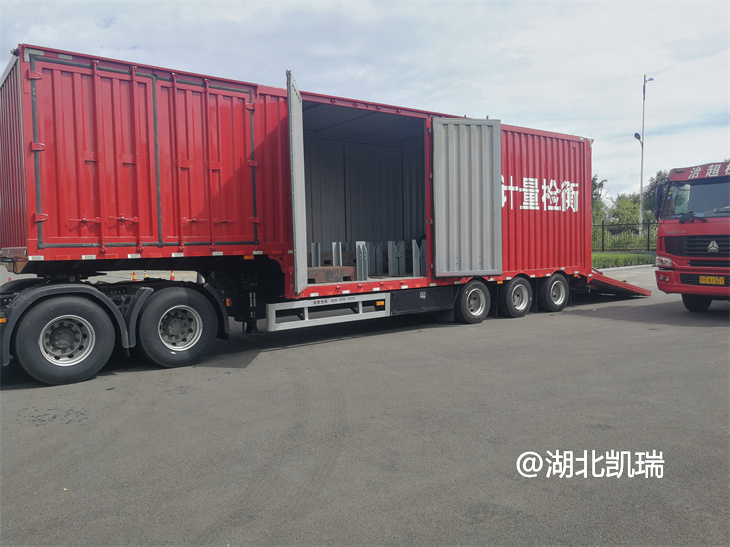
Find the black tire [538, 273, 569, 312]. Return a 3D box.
[{"bbox_3d":[4.283,0.442,12.843,0.852,0.852,0.250,-3,4,-37],"label":"black tire"}]

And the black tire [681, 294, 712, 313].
[{"bbox_3d":[7.207,0.302,12.267,1.080,1.080,0.300,-3,4,-39],"label":"black tire"}]

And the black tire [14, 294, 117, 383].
[{"bbox_3d":[-3.586,0.794,6.850,1.059,1.059,0.290,-3,4,-37],"label":"black tire"}]

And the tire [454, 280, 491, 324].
[{"bbox_3d":[2.133,0.566,11.214,0.852,0.852,0.250,-3,4,-37],"label":"tire"}]

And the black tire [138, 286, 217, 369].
[{"bbox_3d":[-2.511,0.732,7.664,1.059,1.059,0.290,-3,4,-37],"label":"black tire"}]

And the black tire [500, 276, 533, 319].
[{"bbox_3d":[3.212,0.504,12.031,0.852,0.852,0.250,-3,4,-37],"label":"black tire"}]

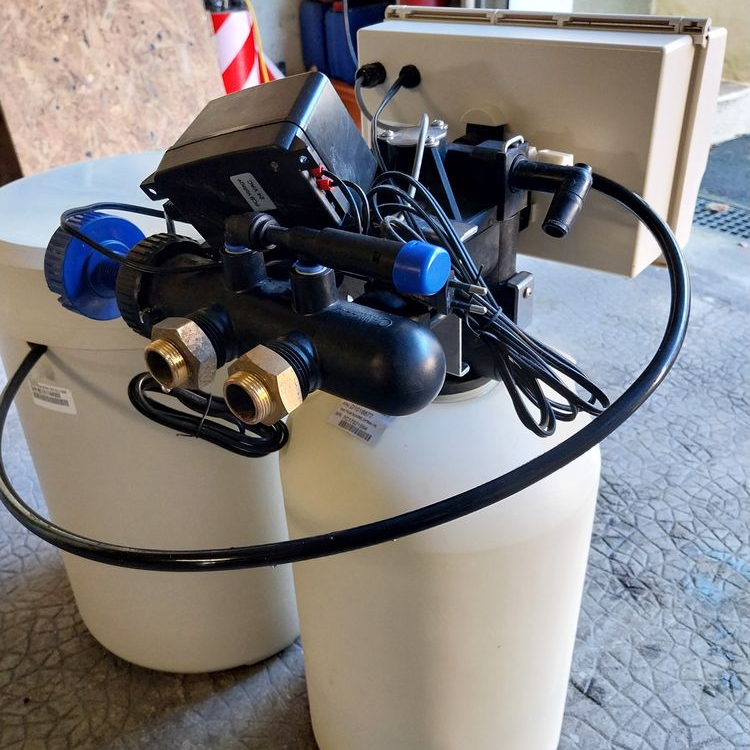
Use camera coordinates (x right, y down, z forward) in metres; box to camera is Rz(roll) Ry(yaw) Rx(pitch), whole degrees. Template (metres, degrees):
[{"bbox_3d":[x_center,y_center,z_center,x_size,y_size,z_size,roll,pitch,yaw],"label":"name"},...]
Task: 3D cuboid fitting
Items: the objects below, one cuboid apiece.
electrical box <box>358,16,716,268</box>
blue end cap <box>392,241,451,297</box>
[{"bbox_3d":[0.111,-0.186,0.580,0.251,0.165,0.089,22,40,34],"label":"electrical box"},{"bbox_3d":[0.022,-0.051,0.363,0.018,0.025,0.025,22,39,34],"label":"blue end cap"}]

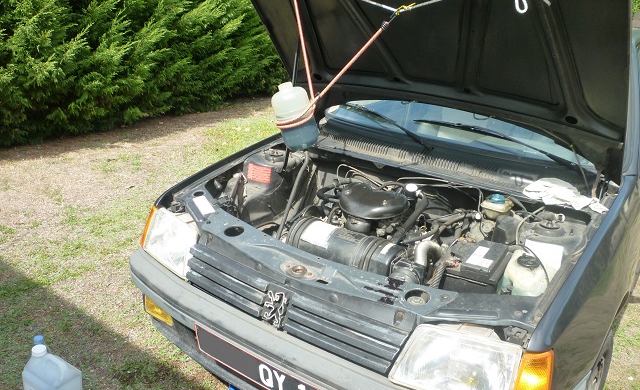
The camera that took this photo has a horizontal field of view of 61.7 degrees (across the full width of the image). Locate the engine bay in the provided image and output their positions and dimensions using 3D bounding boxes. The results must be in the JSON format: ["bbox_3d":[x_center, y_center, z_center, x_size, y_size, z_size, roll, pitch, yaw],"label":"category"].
[{"bbox_3d":[0.182,0.150,1.925,1.330,0.400,0.780,16,24,32],"label":"engine bay"}]

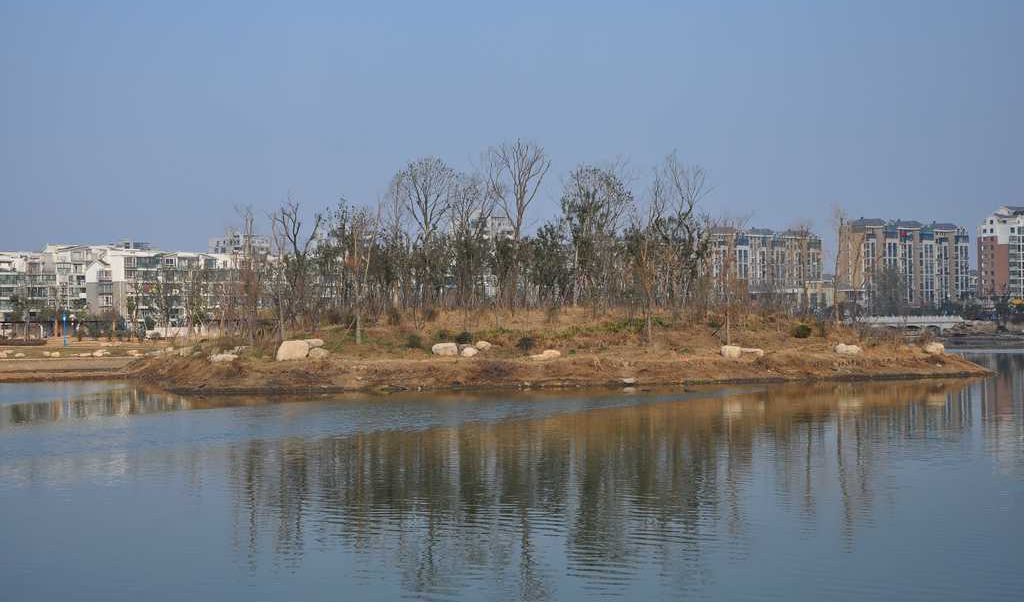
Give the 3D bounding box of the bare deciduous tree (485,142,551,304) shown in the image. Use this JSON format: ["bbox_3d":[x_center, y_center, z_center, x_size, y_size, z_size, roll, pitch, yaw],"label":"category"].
[{"bbox_3d":[0.410,-4.880,108.000,4.060,10.770,4.060,-1,-1,0],"label":"bare deciduous tree"}]

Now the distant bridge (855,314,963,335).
[{"bbox_3d":[104.060,6.250,444.000,29.000,4.900,8.000,-1,-1,8],"label":"distant bridge"}]

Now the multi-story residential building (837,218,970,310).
[{"bbox_3d":[148.680,-12.260,646.050,57.760,36.070,14.030,0,-1,-35],"label":"multi-story residential building"}]

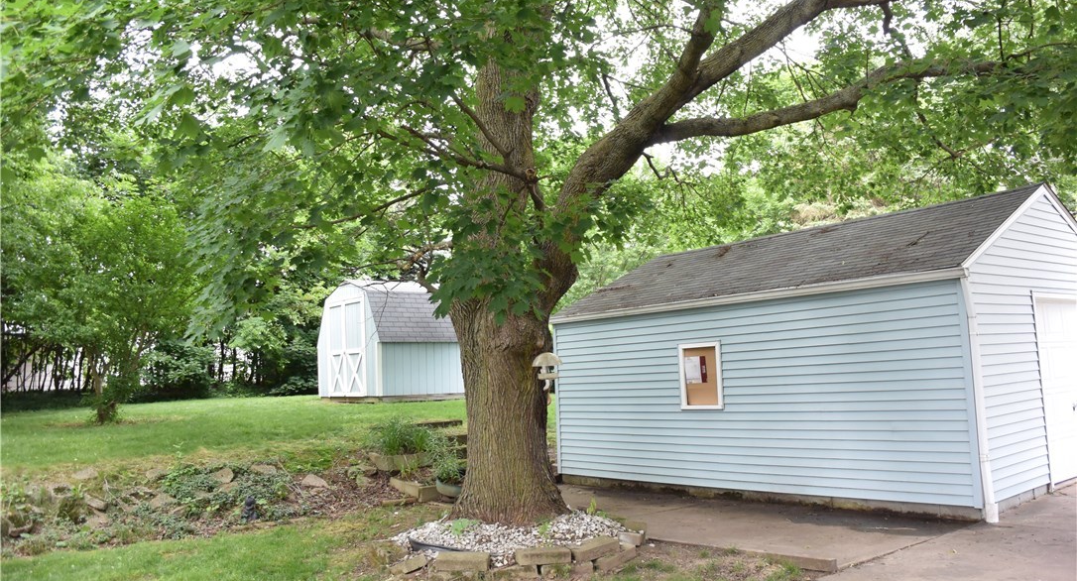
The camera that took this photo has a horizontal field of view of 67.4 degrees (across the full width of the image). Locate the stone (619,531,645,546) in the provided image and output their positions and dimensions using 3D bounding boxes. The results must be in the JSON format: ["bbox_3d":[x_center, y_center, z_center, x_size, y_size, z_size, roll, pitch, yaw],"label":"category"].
[{"bbox_3d":[0.837,2.213,7.200,0.220,0.110,0.210,-5,-6,17],"label":"stone"}]

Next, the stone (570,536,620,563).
[{"bbox_3d":[0.424,2.056,6.430,0.415,0.095,0.190,2,-8,-36],"label":"stone"}]

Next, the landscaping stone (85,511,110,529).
[{"bbox_3d":[-4.830,2.516,8.850,0.250,0.180,0.200,-1,-7,-20],"label":"landscaping stone"}]

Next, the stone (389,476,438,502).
[{"bbox_3d":[-1.618,2.554,10.450,0.430,0.190,0.720,-1,-6,-21],"label":"stone"}]

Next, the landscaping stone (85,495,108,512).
[{"bbox_3d":[-5.097,2.449,9.300,0.250,0.110,0.180,13,5,-11],"label":"landscaping stone"}]

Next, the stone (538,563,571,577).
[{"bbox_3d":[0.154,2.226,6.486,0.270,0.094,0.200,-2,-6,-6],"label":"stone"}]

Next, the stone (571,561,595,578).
[{"bbox_3d":[0.356,2.263,6.550,0.210,0.110,0.200,-2,-6,-6],"label":"stone"}]

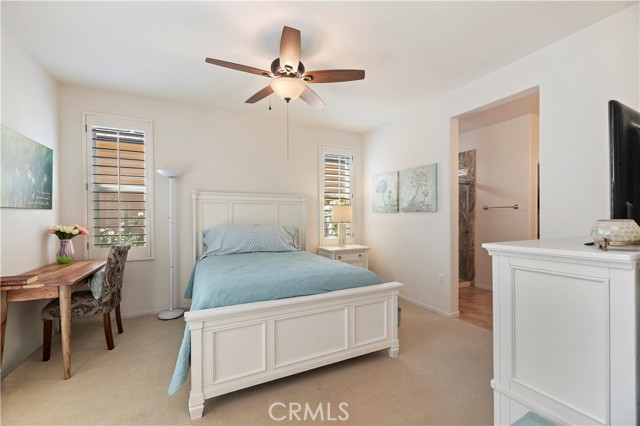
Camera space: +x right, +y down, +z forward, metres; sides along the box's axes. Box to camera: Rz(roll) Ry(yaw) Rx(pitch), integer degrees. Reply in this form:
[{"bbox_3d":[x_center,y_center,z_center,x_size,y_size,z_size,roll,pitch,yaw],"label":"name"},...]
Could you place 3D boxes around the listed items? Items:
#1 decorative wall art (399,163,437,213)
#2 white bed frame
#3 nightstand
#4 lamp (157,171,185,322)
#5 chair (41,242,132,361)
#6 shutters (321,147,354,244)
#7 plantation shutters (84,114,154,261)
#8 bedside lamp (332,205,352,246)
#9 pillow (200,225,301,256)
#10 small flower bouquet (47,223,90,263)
[{"bbox_3d":[1.342,-0.315,3.419,0.040,0.625,0.630,0,0,-26],"label":"decorative wall art"},{"bbox_3d":[-0.497,0.510,2.805,1.710,1.555,2.100,0,0,-26],"label":"white bed frame"},{"bbox_3d":[0.408,0.933,4.096,0.740,0.715,0.440,0,0,-26],"label":"nightstand"},{"bbox_3d":[-1.858,0.374,3.108,0.295,1.830,0.295,0,0,-26],"label":"lamp"},{"bbox_3d":[-2.223,0.804,2.435,0.550,0.970,0.450,0,0,-26],"label":"chair"},{"bbox_3d":[0.306,-0.280,4.304,0.680,1.740,0.070,0,0,-26],"label":"shutters"},{"bbox_3d":[-2.382,-0.281,2.972,0.690,1.750,0.070,0,0,-26],"label":"plantation shutters"},{"bbox_3d":[0.382,0.225,4.117,0.330,0.700,0.330,0,0,-26],"label":"bedside lamp"},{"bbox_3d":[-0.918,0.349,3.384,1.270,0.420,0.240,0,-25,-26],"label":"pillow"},{"bbox_3d":[-2.683,0.329,2.621,0.290,0.410,0.290,0,0,-26],"label":"small flower bouquet"}]

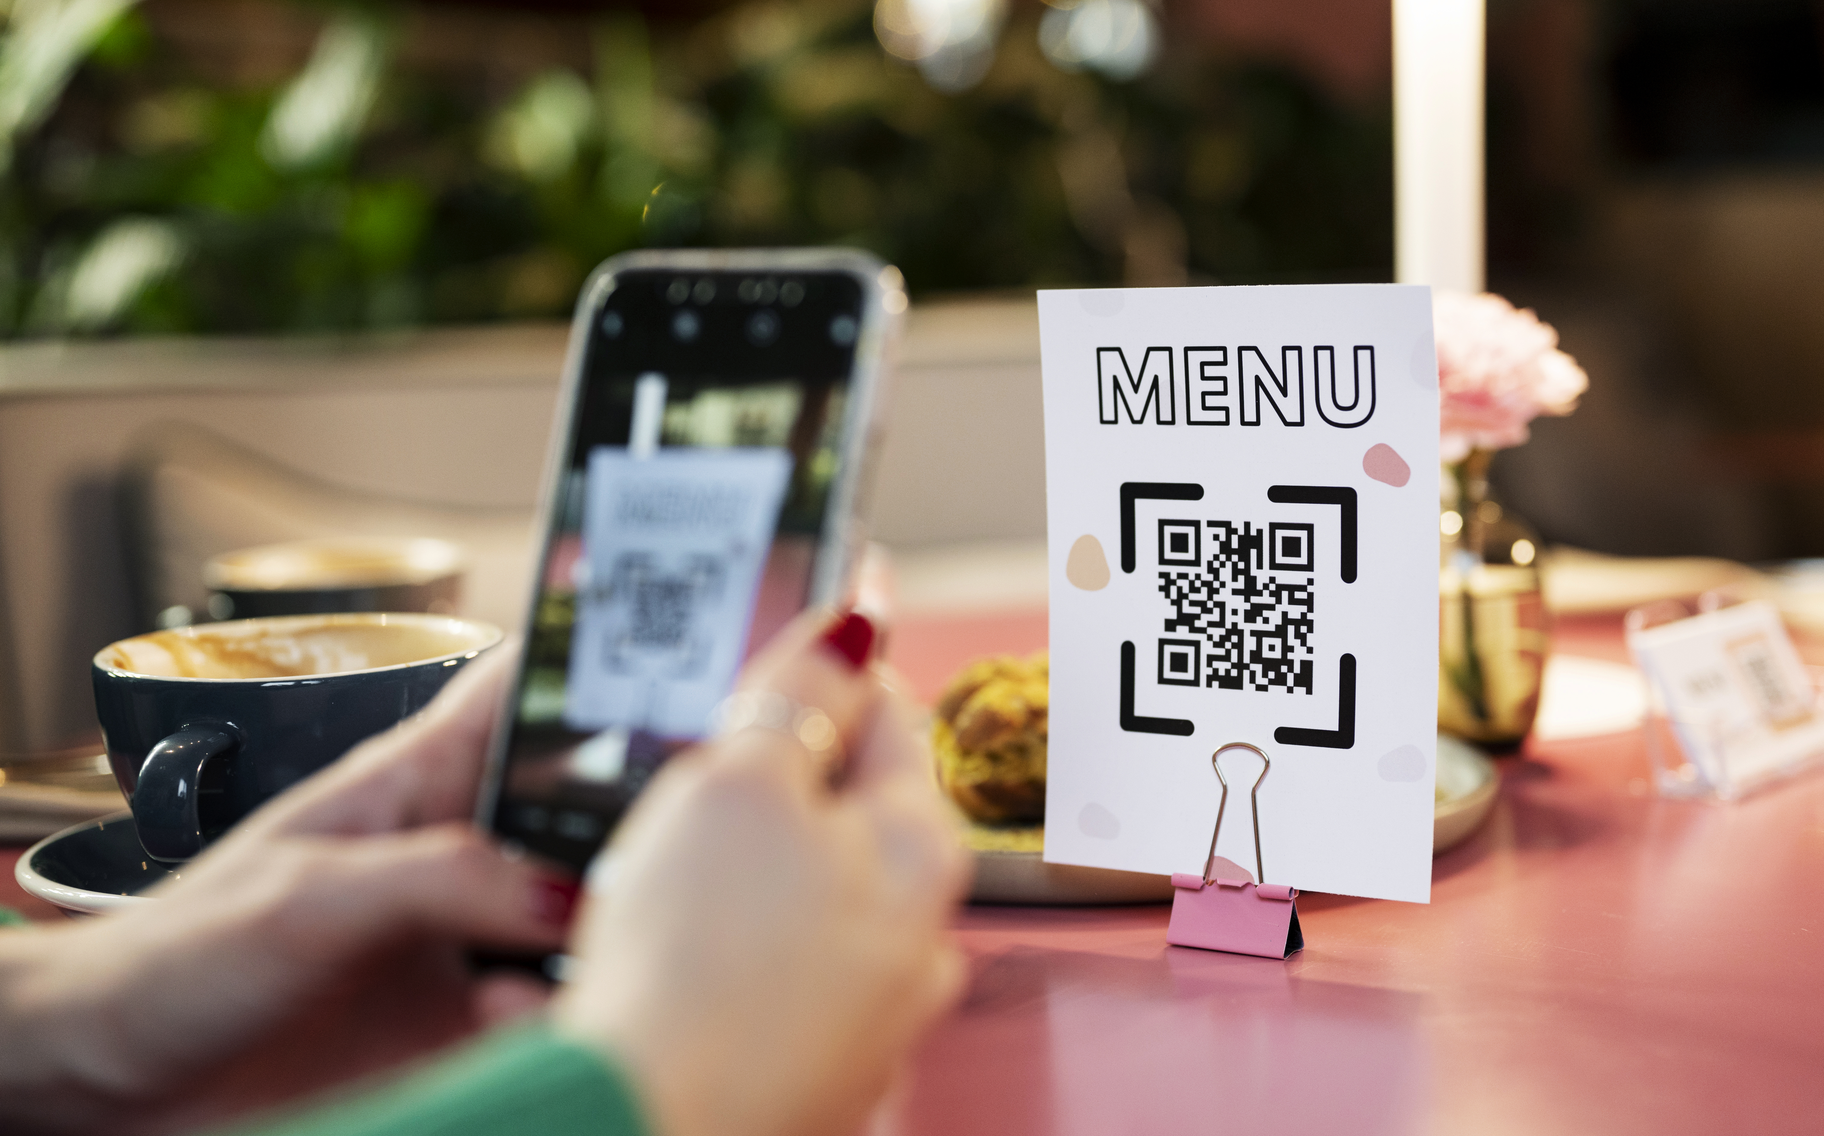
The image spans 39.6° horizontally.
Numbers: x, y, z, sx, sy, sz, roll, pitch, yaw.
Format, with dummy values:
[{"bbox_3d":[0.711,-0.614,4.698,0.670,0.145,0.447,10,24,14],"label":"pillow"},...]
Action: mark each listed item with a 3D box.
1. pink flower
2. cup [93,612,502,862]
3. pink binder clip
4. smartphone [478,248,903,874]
[{"bbox_3d":[0.186,-0.063,0.834,0.076,0.060,0.074,-2,8,0],"label":"pink flower"},{"bbox_3d":[-0.162,0.056,0.663,0.106,0.068,0.134,-1,8,5],"label":"cup"},{"bbox_3d":[0.081,0.069,0.635,0.033,0.052,0.014,3,9,31],"label":"pink binder clip"},{"bbox_3d":[-0.047,0.011,0.508,0.076,0.152,0.011,4,-11,32],"label":"smartphone"}]

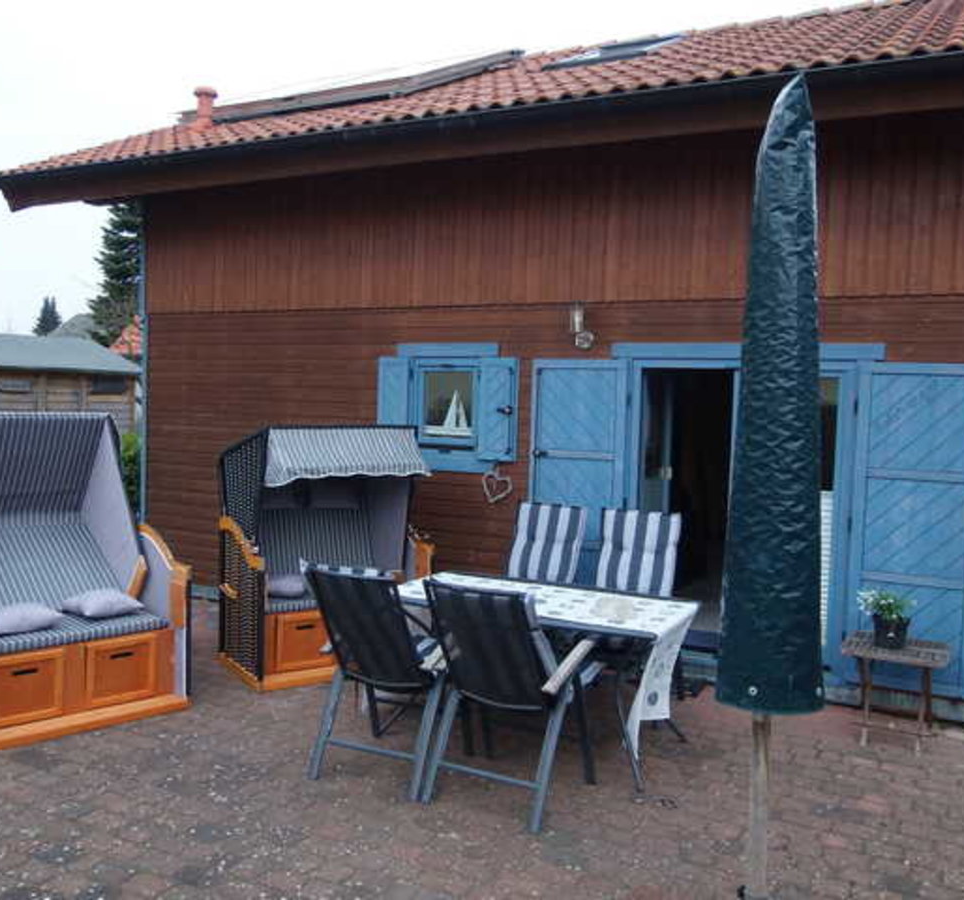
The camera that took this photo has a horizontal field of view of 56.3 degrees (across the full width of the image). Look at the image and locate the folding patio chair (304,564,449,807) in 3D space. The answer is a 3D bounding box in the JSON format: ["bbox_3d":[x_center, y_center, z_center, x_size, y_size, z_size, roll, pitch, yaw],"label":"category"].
[{"bbox_3d":[-0.443,1.022,4.280,0.590,1.030,0.770,3,3,24],"label":"folding patio chair"}]

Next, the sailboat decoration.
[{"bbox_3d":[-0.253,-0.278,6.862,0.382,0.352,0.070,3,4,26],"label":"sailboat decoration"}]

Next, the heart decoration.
[{"bbox_3d":[0.117,0.279,6.515,0.235,0.250,0.030,3,3,27],"label":"heart decoration"}]

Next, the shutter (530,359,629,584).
[{"bbox_3d":[0.638,0.338,6.243,0.684,1.920,0.050,3,3,27],"label":"shutter"}]

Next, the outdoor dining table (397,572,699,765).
[{"bbox_3d":[0.255,1.168,4.815,1.570,0.740,0.820,3,4,26],"label":"outdoor dining table"}]

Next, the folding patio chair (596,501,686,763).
[{"bbox_3d":[0.835,0.964,5.453,0.580,1.100,0.740,3,4,26],"label":"folding patio chair"}]

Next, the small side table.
[{"bbox_3d":[2.283,1.335,4.979,0.520,0.500,0.460,3,3,27],"label":"small side table"}]

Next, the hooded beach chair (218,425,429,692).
[{"bbox_3d":[-1.058,0.628,6.089,1.200,1.600,0.890,0,3,-34],"label":"hooded beach chair"}]

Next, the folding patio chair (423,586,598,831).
[{"bbox_3d":[0.111,1.051,4.024,0.590,1.030,0.770,3,3,28],"label":"folding patio chair"}]

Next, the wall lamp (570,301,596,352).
[{"bbox_3d":[0.684,-0.848,6.146,0.130,0.316,0.200,3,4,26],"label":"wall lamp"}]

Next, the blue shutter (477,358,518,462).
[{"bbox_3d":[0.108,-0.292,6.489,0.325,0.725,0.045,3,3,27],"label":"blue shutter"}]

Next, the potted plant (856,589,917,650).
[{"bbox_3d":[2.230,0.922,4.991,0.280,0.320,0.270,3,3,27],"label":"potted plant"}]

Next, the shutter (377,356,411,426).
[{"bbox_3d":[-0.673,-0.336,6.924,0.288,0.731,0.040,3,4,26],"label":"shutter"}]

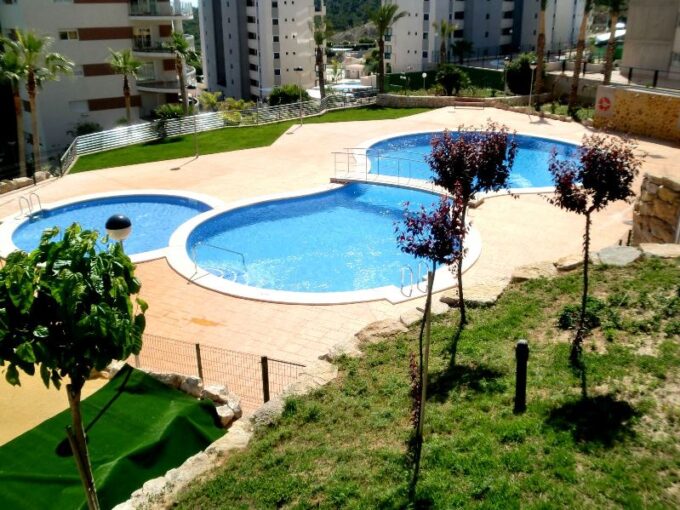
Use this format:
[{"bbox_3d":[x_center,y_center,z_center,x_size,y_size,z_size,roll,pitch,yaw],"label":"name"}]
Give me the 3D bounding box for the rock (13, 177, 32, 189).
[{"bbox_3d":[-12.854,-2.990,27.241,0.780,0.380,0.600,-10,23,-23],"label":"rock"}]

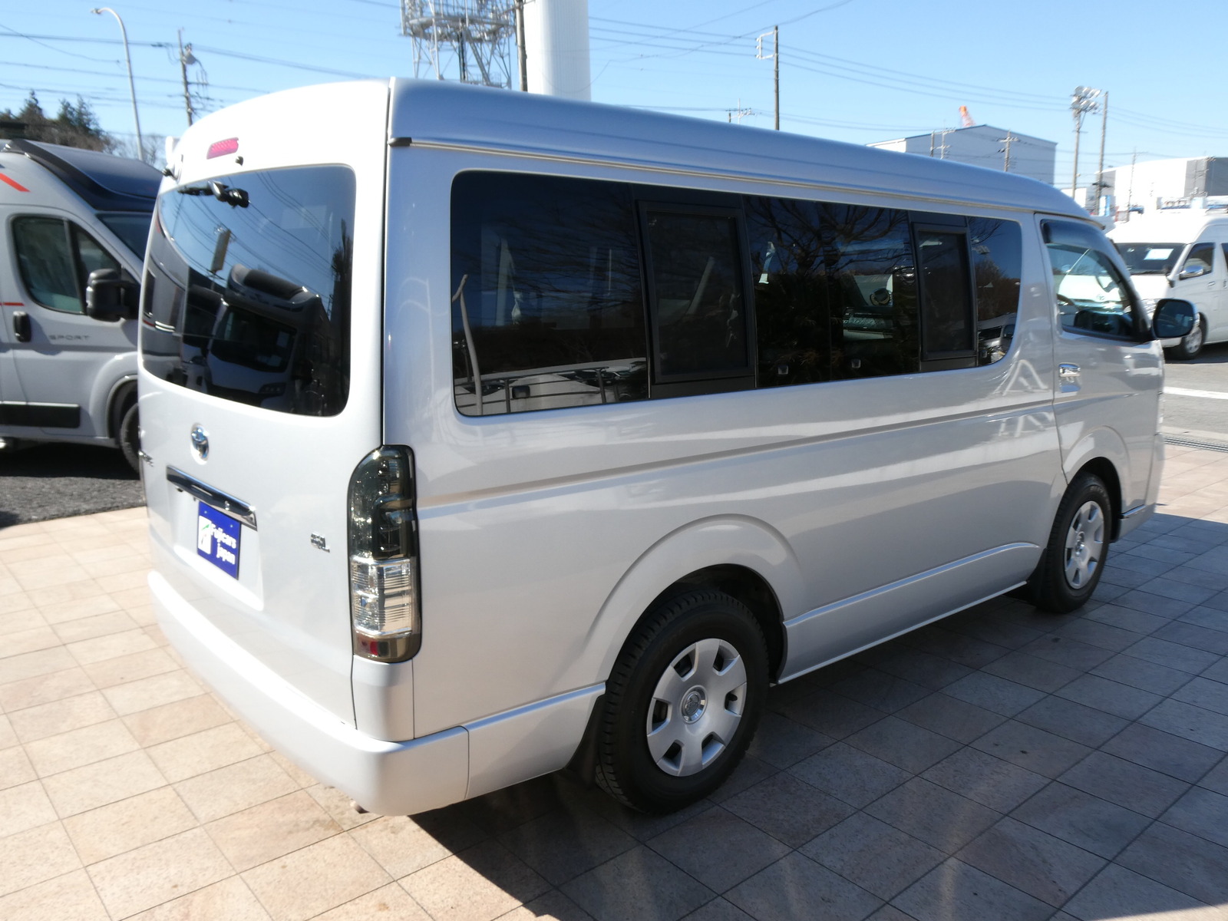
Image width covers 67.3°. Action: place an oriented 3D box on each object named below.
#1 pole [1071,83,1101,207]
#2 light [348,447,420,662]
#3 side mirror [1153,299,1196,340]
[{"bbox_3d":[33.250,-19.265,66.397,1.200,14.500,2.100,-11,15,-43],"label":"pole"},{"bbox_3d":[-0.497,0.200,1.961,0.115,0.455,0.115,-9,14,-40],"label":"light"},{"bbox_3d":[2.666,-0.674,4.379,0.115,0.190,0.190,-9,14,-39],"label":"side mirror"}]

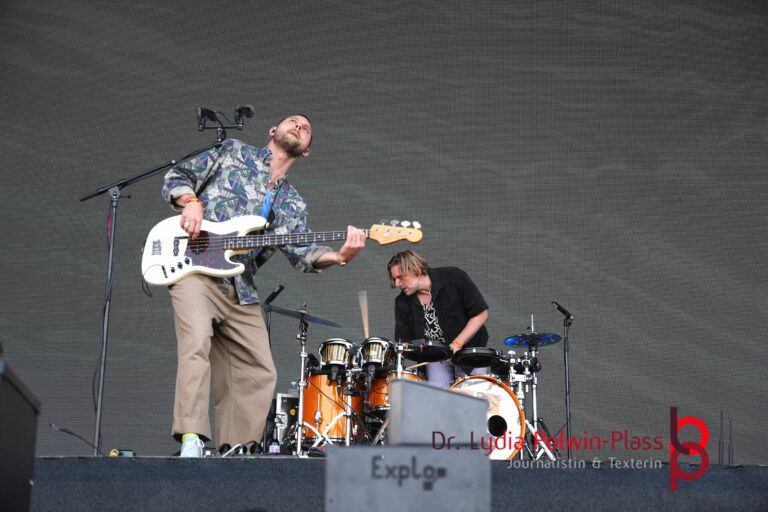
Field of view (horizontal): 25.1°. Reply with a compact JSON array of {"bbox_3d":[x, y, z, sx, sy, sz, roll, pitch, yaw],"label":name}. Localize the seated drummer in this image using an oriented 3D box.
[{"bbox_3d":[0.341,0.690,10.547,0.640,1.340,0.780,-1,-9,12],"label":"seated drummer"}]

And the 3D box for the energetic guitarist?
[{"bbox_3d":[-0.503,0.113,7.413,0.880,1.560,0.720,2,-9,-13],"label":"energetic guitarist"}]

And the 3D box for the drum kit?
[{"bbox_3d":[0.190,0.830,10.271,1.750,0.980,1.150,3,-9,-19],"label":"drum kit"}]

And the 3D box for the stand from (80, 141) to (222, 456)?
[{"bbox_3d":[-0.936,0.154,7.100,0.660,1.380,0.360,2,-8,-10],"label":"stand"}]

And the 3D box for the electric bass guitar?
[{"bbox_3d":[-0.425,-0.055,7.230,1.175,0.345,0.075,-4,-37,3],"label":"electric bass guitar"}]

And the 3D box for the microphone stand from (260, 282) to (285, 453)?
[{"bbox_3d":[-0.643,0.718,10.031,0.260,1.120,0.240,1,-8,-6],"label":"microphone stand"}]

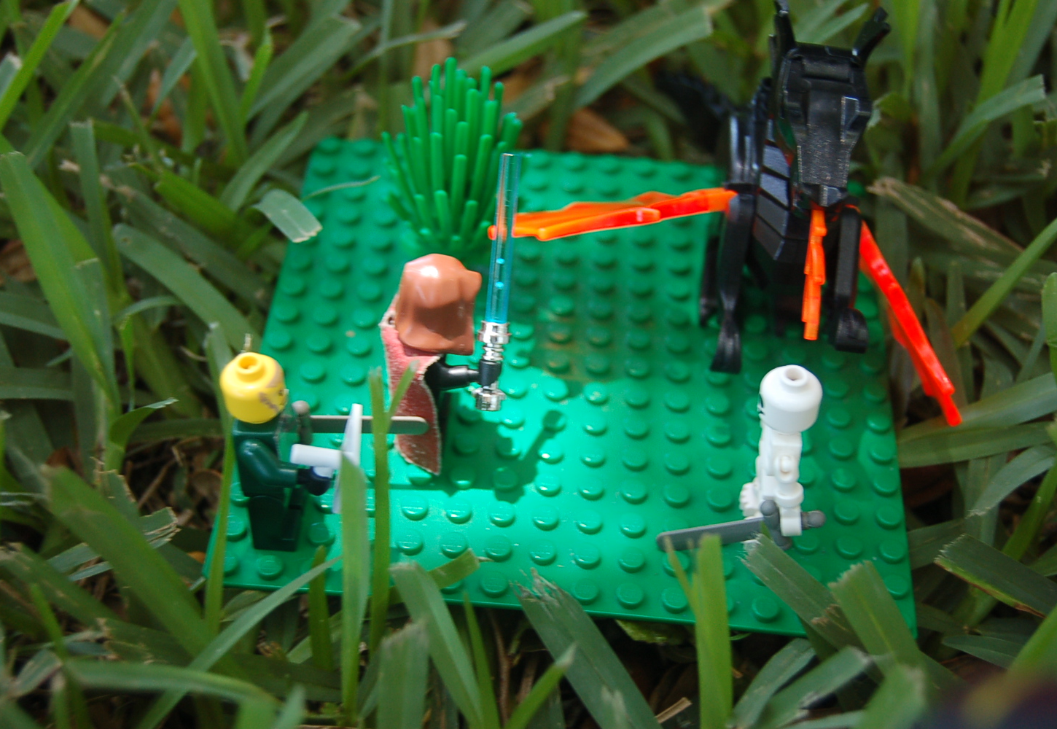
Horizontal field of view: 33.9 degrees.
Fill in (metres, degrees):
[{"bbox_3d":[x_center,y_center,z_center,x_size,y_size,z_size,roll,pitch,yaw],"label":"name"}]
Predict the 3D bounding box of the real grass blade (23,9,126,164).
[{"bbox_3d":[-0.110,-0.068,0.423,0.007,0.003,0.042,32,87,-11],"label":"real grass blade"}]

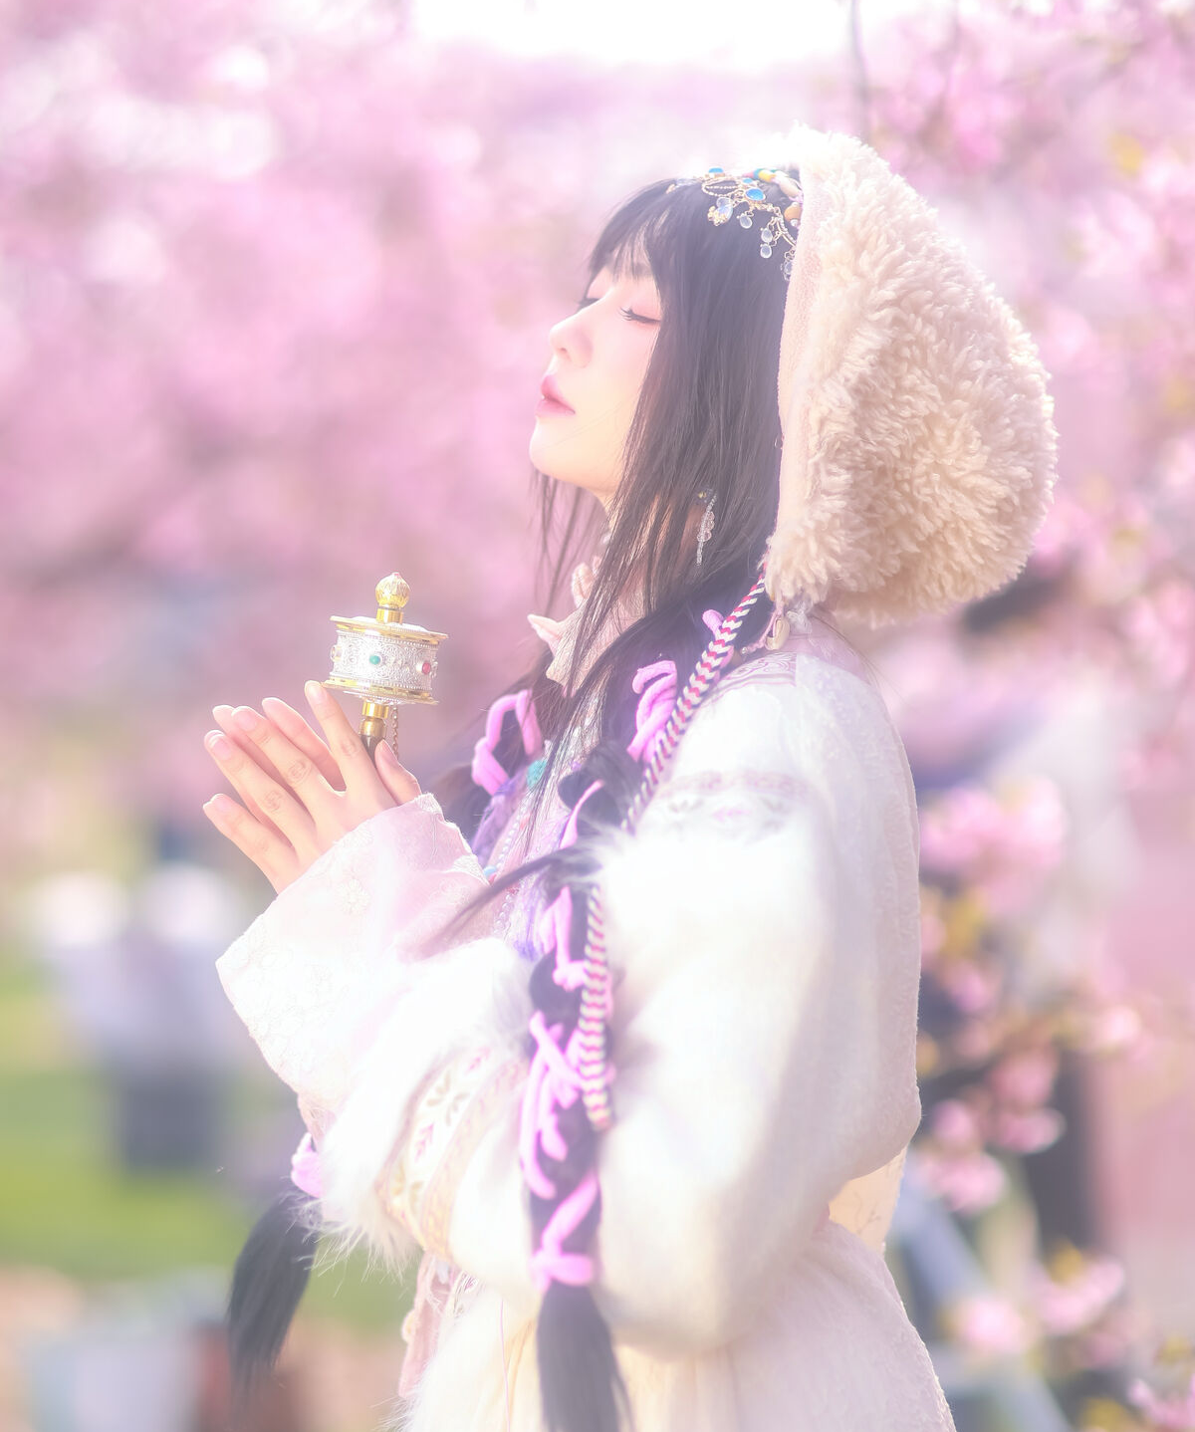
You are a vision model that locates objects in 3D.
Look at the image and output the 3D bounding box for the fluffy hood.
[{"bbox_3d":[0.178,-0.193,2.380,0.175,0.280,0.240,0,-1,-15],"label":"fluffy hood"}]

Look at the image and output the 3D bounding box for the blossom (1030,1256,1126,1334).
[{"bbox_3d":[0.345,0.415,3.000,0.064,0.053,0.050,0,-1,11],"label":"blossom"}]

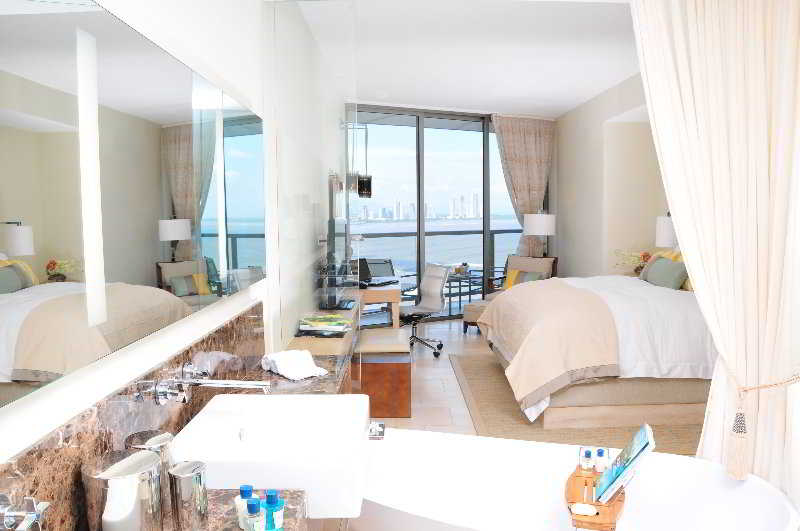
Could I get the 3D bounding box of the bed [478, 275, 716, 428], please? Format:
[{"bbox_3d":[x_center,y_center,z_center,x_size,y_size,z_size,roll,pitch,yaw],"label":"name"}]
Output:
[{"bbox_3d":[1.961,0.533,4.937,2.150,0.770,2.150,-1,5,0],"label":"bed"}]

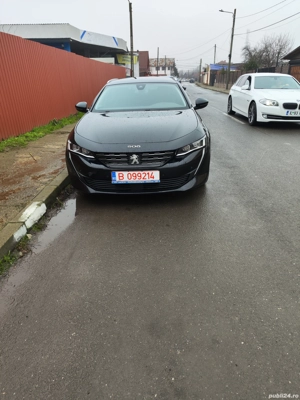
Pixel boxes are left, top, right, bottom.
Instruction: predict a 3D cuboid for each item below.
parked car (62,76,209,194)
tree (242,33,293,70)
[{"bbox_3d":[-0.105,-1.463,5.083,1.900,1.420,4.780,-1,24,2],"label":"parked car"},{"bbox_3d":[13.271,-16.183,32.344,5.900,5.792,5.500,7,25,19],"label":"tree"}]

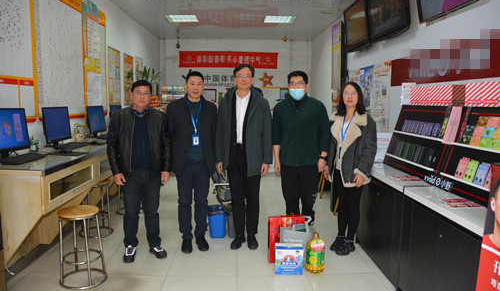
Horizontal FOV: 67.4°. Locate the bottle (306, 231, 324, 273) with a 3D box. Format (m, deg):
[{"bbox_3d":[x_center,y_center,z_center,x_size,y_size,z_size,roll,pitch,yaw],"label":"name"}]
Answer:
[{"bbox_3d":[0.584,0.926,3.297,0.160,0.340,0.150,1,7,8],"label":"bottle"}]

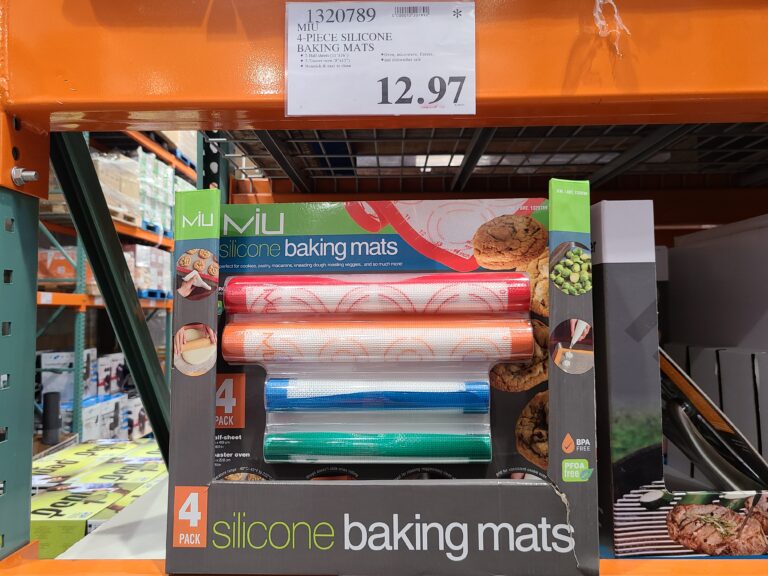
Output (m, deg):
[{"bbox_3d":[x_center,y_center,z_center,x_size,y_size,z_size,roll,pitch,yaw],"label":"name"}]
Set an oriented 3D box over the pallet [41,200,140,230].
[{"bbox_3d":[-4.006,-0.949,7.615,1.120,0.145,1.060,0,-3,2],"label":"pallet"}]

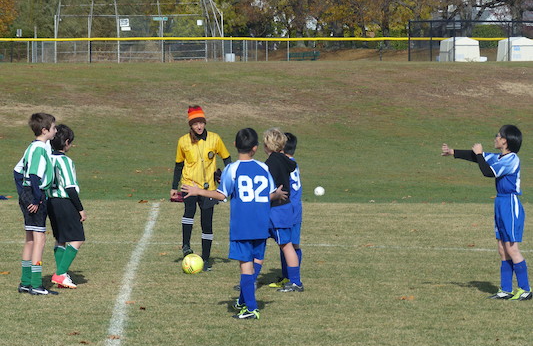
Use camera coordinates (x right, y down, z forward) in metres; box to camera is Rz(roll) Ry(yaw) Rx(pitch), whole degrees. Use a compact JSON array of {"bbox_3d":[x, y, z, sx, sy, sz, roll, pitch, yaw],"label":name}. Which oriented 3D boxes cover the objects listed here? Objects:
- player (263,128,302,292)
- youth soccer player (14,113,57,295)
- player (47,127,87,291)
[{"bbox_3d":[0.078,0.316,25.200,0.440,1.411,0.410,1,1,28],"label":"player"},{"bbox_3d":[-1.984,0.261,25.000,0.350,1.549,0.420,0,1,-30],"label":"youth soccer player"},{"bbox_3d":[-1.764,0.295,25.800,0.380,1.449,0.420,0,1,-40],"label":"player"}]

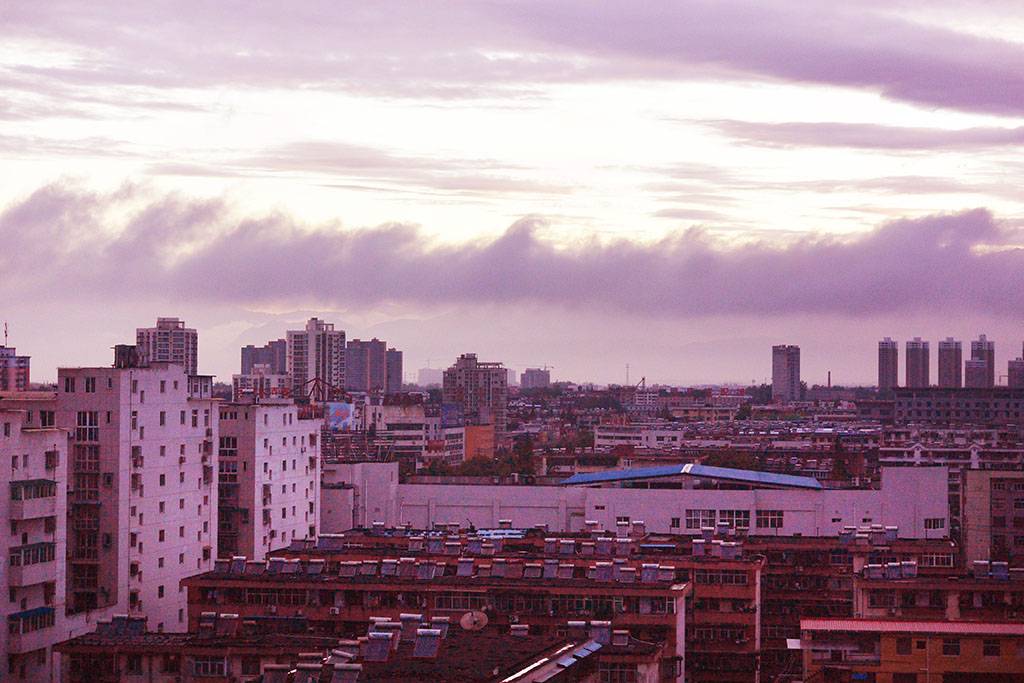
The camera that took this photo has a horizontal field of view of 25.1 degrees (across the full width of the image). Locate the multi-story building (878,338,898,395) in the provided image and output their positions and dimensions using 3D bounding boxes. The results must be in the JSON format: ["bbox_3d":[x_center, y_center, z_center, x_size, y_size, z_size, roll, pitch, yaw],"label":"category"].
[{"bbox_3d":[485.610,40.900,2970.000,24.130,90.530,20.000,0,-1,12],"label":"multi-story building"}]

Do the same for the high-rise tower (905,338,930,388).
[{"bbox_3d":[501.550,38.150,2850.000,28.000,83.700,22.000,0,-1,14],"label":"high-rise tower"}]

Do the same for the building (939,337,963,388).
[{"bbox_3d":[572.880,41.590,3011.000,30.520,91.990,22.000,0,-1,12],"label":"building"}]

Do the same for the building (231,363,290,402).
[{"bbox_3d":[-134.270,31.190,1237.500,28.220,37.980,15.000,0,-1,12],"label":"building"}]

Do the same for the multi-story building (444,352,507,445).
[{"bbox_3d":[-14.980,24.900,939.000,22.580,39.230,18.000,0,-1,12],"label":"multi-story building"}]

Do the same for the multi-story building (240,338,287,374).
[{"bbox_3d":[-296.580,37.680,2750.000,52.000,81.300,18.000,0,-1,14],"label":"multi-story building"}]

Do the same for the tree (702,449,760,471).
[{"bbox_3d":[55.250,34.810,580.000,14.500,15.500,13.000,0,-1,14],"label":"tree"}]

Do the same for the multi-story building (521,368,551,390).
[{"bbox_3d":[42.830,76.200,4200.000,50.000,52.100,20.000,0,-1,14],"label":"multi-story building"}]

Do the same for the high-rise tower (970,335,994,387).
[{"bbox_3d":[593.420,36.320,2900.000,28.000,89.000,22.000,0,-1,14],"label":"high-rise tower"}]

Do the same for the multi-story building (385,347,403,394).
[{"bbox_3d":[-148.950,44.590,2908.500,17.610,71.290,17.000,0,-1,12],"label":"multi-story building"}]

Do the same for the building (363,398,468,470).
[{"bbox_3d":[-29.620,31.610,700.000,26.000,25.900,21.000,0,-1,14],"label":"building"}]

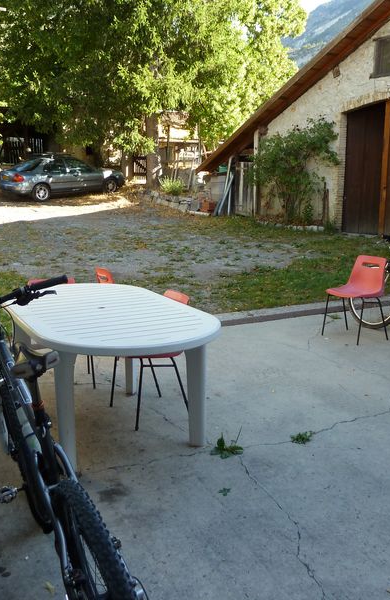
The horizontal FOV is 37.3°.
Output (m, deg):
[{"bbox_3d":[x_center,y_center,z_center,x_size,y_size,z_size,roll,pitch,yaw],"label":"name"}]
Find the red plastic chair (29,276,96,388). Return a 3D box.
[{"bbox_3d":[-0.981,0.247,4.183,0.465,0.769,0.431,-4,12,-20],"label":"red plastic chair"}]

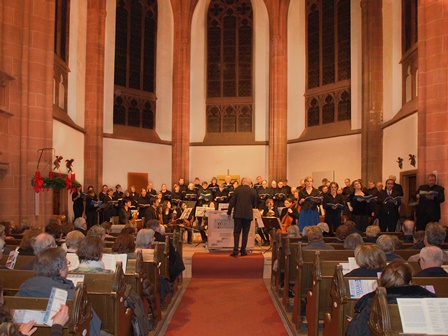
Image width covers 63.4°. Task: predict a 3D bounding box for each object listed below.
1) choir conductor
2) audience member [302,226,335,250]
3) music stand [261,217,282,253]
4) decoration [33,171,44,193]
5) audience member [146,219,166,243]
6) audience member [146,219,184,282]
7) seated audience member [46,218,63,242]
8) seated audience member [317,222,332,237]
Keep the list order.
[{"bbox_3d":[0.400,1.069,8.055,0.620,1.720,0.450,0,-6,-5],"label":"choir conductor"},{"bbox_3d":[1.233,1.459,4.872,0.500,1.350,0.720,0,-6,0],"label":"audience member"},{"bbox_3d":[1.138,1.574,8.588,0.480,0.800,0.450,0,-6,5],"label":"music stand"},{"bbox_3d":[-4.304,0.325,8.408,0.280,0.500,0.260,0,-6,0],"label":"decoration"},{"bbox_3d":[-1.086,1.500,5.632,0.500,1.420,0.720,0,-6,0],"label":"audience member"},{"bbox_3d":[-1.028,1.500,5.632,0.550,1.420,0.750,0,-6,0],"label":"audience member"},{"bbox_3d":[-2.992,1.629,6.494,0.500,1.330,0.720,0,-6,0],"label":"seated audience member"},{"bbox_3d":[1.761,1.641,6.522,0.500,1.310,0.720,0,-6,0],"label":"seated audience member"}]

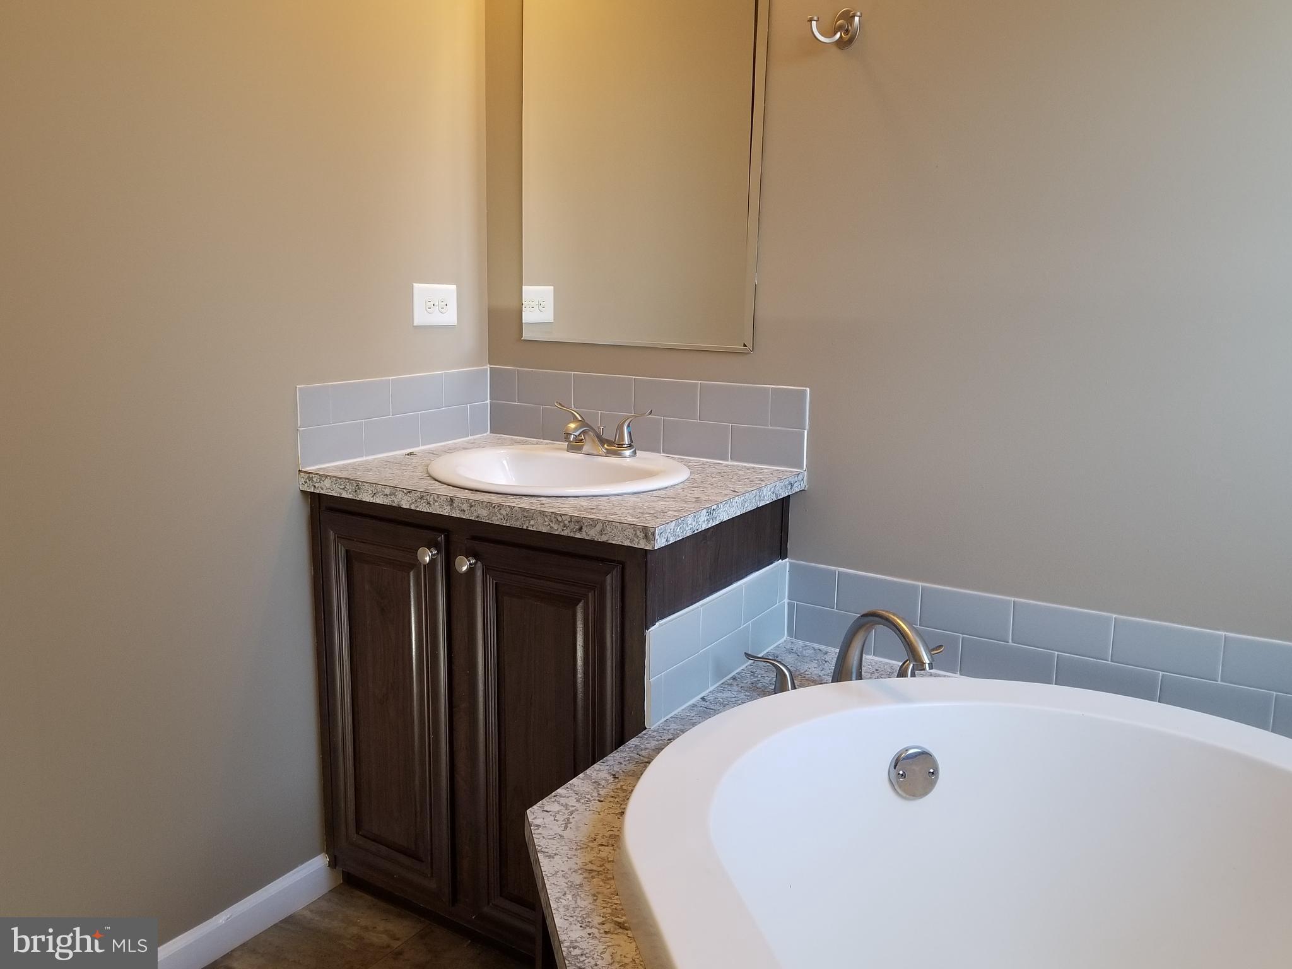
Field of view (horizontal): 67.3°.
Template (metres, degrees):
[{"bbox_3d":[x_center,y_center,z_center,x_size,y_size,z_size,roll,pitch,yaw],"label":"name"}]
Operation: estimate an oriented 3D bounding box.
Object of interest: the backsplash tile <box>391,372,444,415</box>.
[{"bbox_3d":[-0.476,-0.190,2.021,0.008,0.076,0.152,8,14,31],"label":"backsplash tile"}]

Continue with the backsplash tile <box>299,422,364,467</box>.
[{"bbox_3d":[-0.585,-0.075,1.809,0.008,0.073,0.152,7,13,29],"label":"backsplash tile"}]

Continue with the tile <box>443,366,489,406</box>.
[{"bbox_3d":[-0.398,-0.215,2.145,0.008,0.076,0.140,8,14,31],"label":"tile"}]

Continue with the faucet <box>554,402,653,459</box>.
[{"bbox_3d":[-0.106,-0.102,1.871,0.236,0.094,0.140,8,13,32],"label":"faucet"}]

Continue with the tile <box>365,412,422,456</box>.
[{"bbox_3d":[-0.520,-0.103,1.980,0.010,0.072,0.152,8,14,31],"label":"tile"}]

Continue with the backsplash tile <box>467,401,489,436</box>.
[{"bbox_3d":[-0.379,-0.147,2.202,0.010,0.072,0.067,8,14,31],"label":"backsplash tile"}]

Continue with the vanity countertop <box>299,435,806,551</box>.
[{"bbox_3d":[-0.170,-0.009,1.823,0.775,0.037,0.546,8,14,31],"label":"vanity countertop"}]

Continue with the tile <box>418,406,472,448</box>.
[{"bbox_3d":[-0.436,-0.128,2.101,0.008,0.073,0.152,8,14,31],"label":"tile"}]

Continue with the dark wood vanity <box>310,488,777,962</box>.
[{"bbox_3d":[-0.182,0.421,1.923,0.746,0.847,0.535,8,14,31],"label":"dark wood vanity"}]

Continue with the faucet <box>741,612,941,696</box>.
[{"bbox_3d":[0.355,0.281,1.498,0.330,0.177,0.265,-2,12,-14],"label":"faucet"}]

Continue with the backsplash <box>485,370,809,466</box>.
[{"bbox_3d":[-0.025,-0.147,2.026,0.775,0.153,0.010,8,14,31],"label":"backsplash"}]

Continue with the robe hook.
[{"bbox_3d":[0.324,-0.763,1.608,0.094,0.066,0.064,8,13,32],"label":"robe hook"}]

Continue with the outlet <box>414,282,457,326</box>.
[{"bbox_3d":[-0.436,-0.371,2.010,0.007,0.084,0.130,7,13,29],"label":"outlet"}]

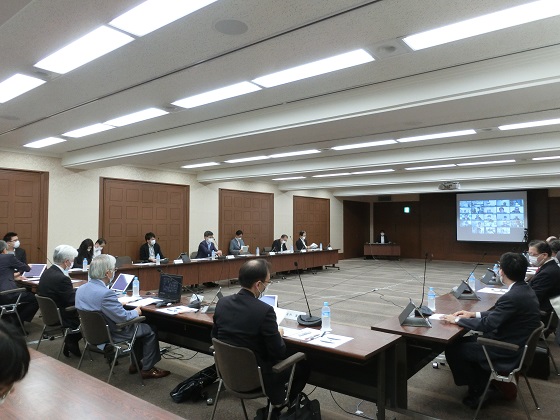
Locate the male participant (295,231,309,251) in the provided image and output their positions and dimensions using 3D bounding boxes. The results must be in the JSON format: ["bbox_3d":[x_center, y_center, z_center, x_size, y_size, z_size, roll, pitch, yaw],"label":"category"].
[{"bbox_3d":[0.828,1.336,13.397,0.780,1.310,0.550,0,-2,18],"label":"male participant"}]

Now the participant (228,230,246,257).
[{"bbox_3d":[-1.068,1.228,10.959,0.780,1.340,0.550,-1,-2,38],"label":"participant"}]

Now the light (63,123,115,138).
[{"bbox_3d":[-2.950,-1.220,6.209,1.210,0.060,0.255,-2,-3,37],"label":"light"}]

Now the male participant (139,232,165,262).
[{"bbox_3d":[-2.748,1.156,8.808,0.780,1.320,0.550,-1,-2,33],"label":"male participant"}]

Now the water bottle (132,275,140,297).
[{"bbox_3d":[-1.690,0.897,4.750,0.066,0.220,0.066,-1,-2,38],"label":"water bottle"}]

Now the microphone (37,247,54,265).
[{"bbox_3d":[-3.108,0.782,5.672,0.170,0.490,0.480,-1,-2,38],"label":"microphone"}]

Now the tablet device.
[{"bbox_3d":[-1.953,0.914,5.085,0.320,0.215,0.020,4,-36,41],"label":"tablet device"}]

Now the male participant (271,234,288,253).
[{"bbox_3d":[0.140,1.347,12.503,0.780,1.220,0.550,-1,-2,38],"label":"male participant"}]

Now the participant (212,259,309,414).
[{"bbox_3d":[-0.089,0.995,2.879,0.480,1.280,0.820,-2,-3,37],"label":"participant"}]

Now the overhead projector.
[{"bbox_3d":[4.756,-0.670,11.346,0.480,0.200,0.400,-2,-3,37],"label":"overhead projector"}]

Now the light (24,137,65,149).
[{"bbox_3d":[-4.151,-1.185,7.126,1.210,0.060,0.255,-2,-3,37],"label":"light"}]

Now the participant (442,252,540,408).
[{"bbox_3d":[1.763,1.010,3.414,0.780,1.300,0.500,-2,-3,37],"label":"participant"}]

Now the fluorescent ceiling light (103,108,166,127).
[{"bbox_3d":[-1.915,-1.232,5.311,1.158,0.070,0.233,-1,-2,38],"label":"fluorescent ceiling light"}]

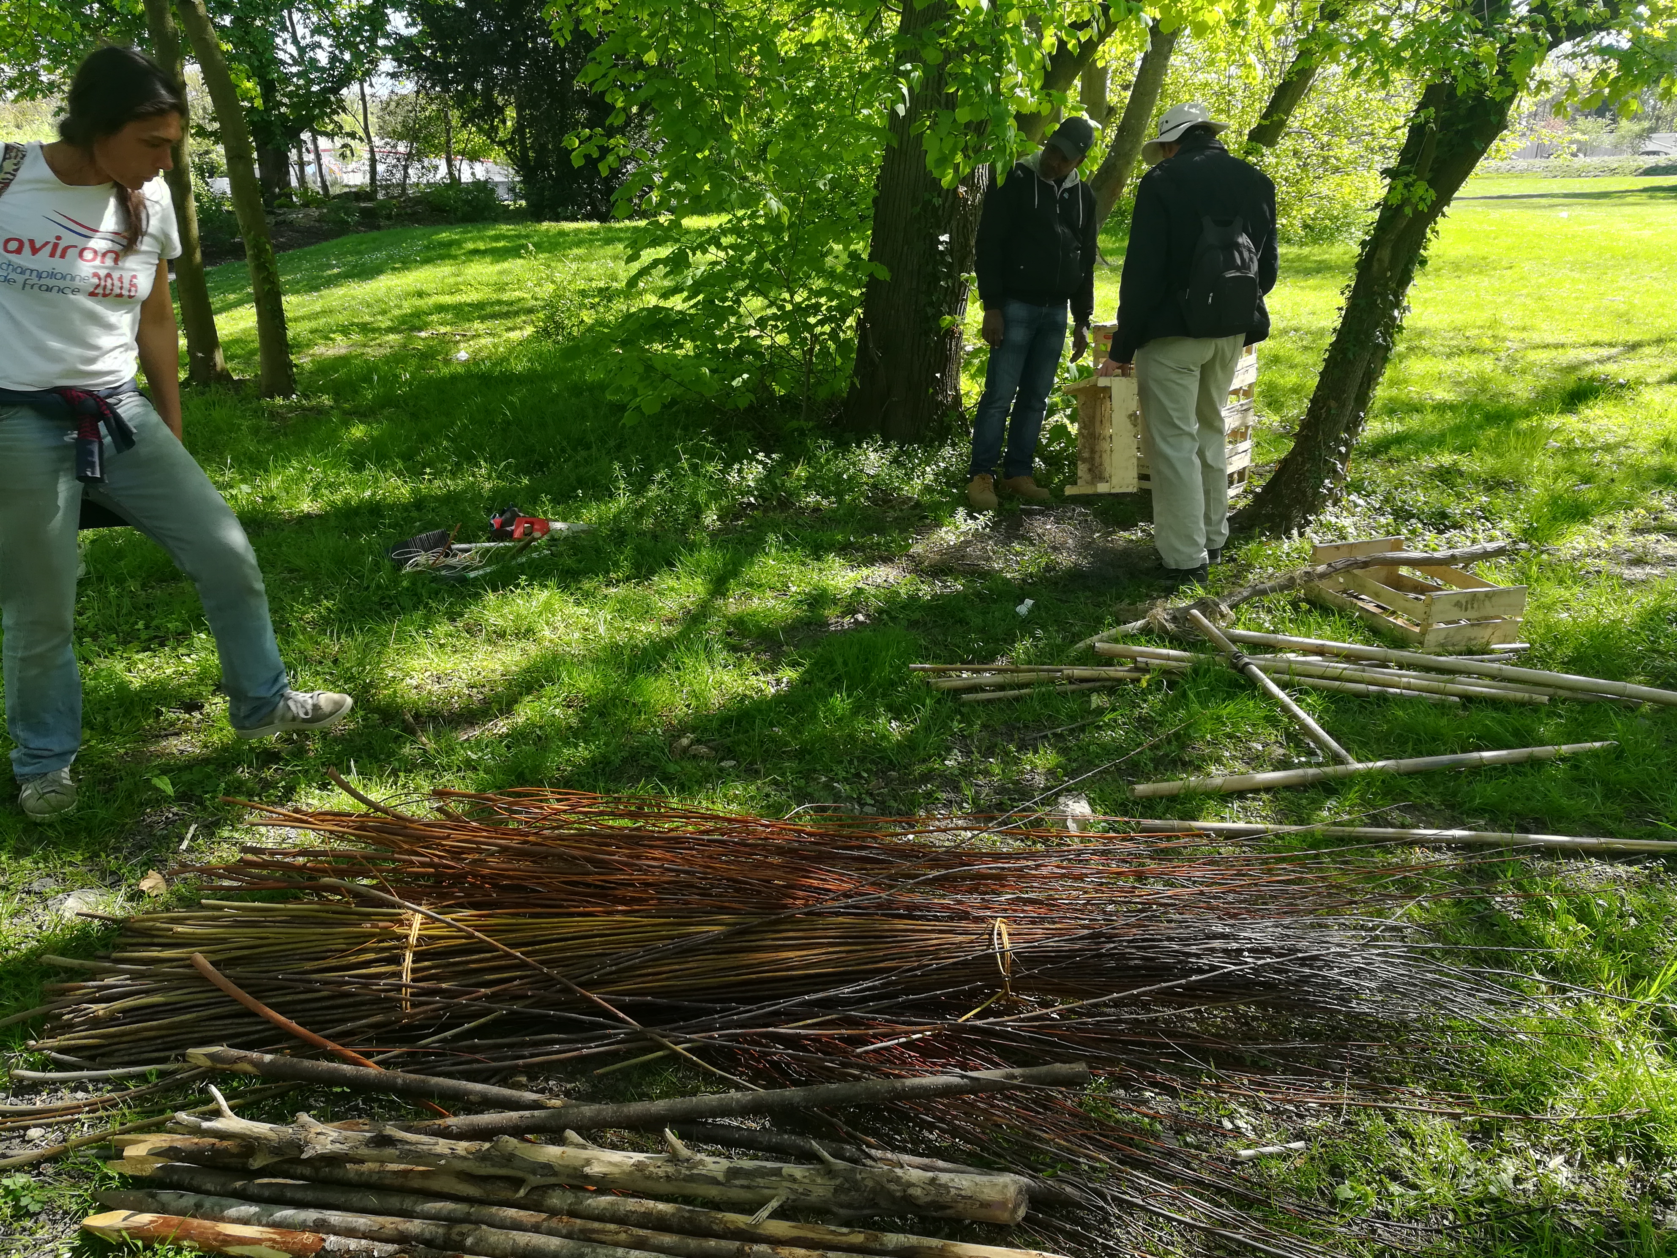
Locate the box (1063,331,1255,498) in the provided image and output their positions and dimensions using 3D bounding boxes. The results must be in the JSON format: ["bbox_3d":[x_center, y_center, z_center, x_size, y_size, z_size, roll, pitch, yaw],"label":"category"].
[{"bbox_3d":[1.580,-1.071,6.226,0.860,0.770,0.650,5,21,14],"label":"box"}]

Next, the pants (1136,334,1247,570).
[{"bbox_3d":[1.410,-0.713,5.003,0.390,0.950,0.320,-9,23,-23],"label":"pants"}]

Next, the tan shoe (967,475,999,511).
[{"bbox_3d":[0.708,-0.666,6.090,0.110,0.130,0.290,-2,21,-5],"label":"tan shoe"}]

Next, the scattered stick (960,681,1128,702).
[{"bbox_3d":[0.652,0.193,3.955,0.559,0.024,0.024,-5,21,-12],"label":"scattered stick"}]

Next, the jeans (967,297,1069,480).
[{"bbox_3d":[0.865,-1.149,6.067,0.420,0.900,0.290,-7,22,-18],"label":"jeans"}]

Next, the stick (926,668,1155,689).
[{"bbox_3d":[0.650,0.161,4.013,0.734,0.032,0.032,-2,21,-5],"label":"stick"}]

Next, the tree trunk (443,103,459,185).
[{"bbox_3d":[-6.883,-8.630,22.395,0.160,1.750,0.160,0,21,0],"label":"tree trunk"}]

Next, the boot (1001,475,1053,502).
[{"bbox_3d":[0.925,-0.719,6.231,0.290,0.130,0.110,14,25,33],"label":"boot"}]

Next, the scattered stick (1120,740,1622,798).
[{"bbox_3d":[1.488,0.378,3.440,1.438,0.036,0.036,-4,21,-10],"label":"scattered stick"}]

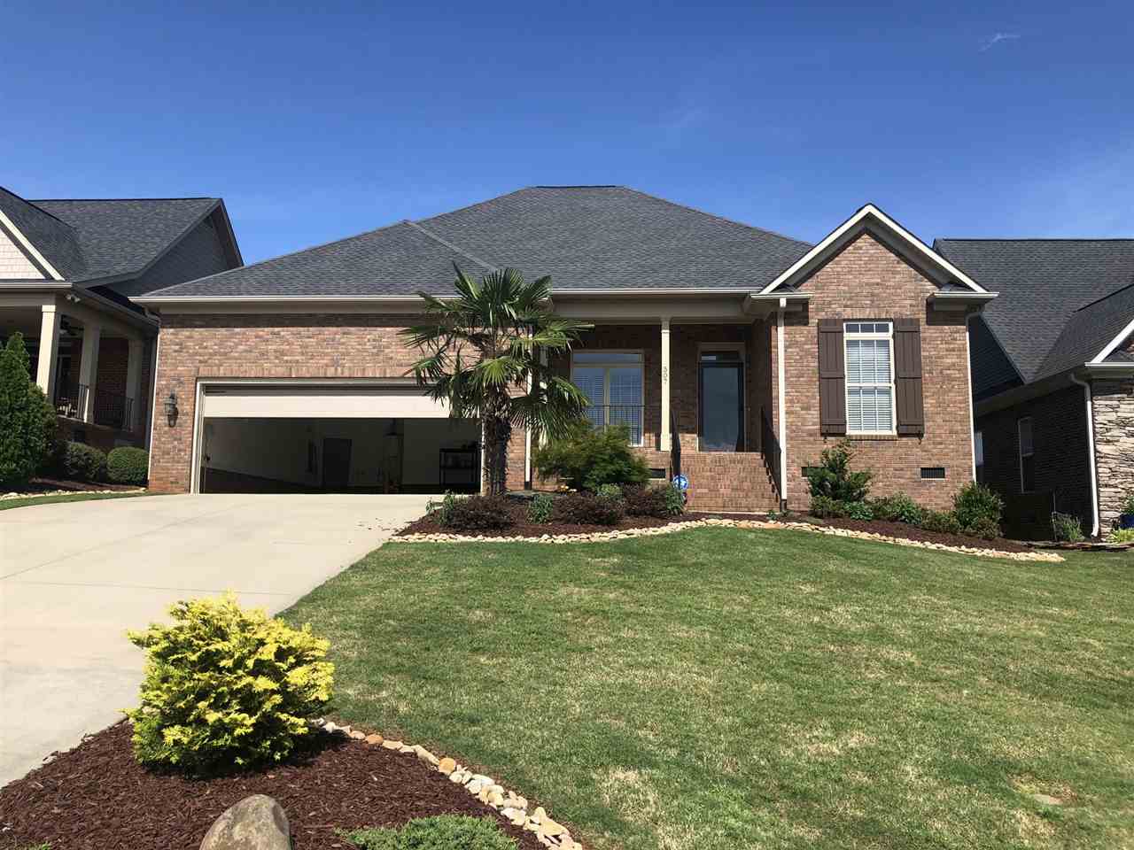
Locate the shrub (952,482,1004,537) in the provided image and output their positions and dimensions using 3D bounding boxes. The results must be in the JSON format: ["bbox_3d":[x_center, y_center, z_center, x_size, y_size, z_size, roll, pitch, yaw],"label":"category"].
[{"bbox_3d":[6.921,1.426,15.461,0.866,0.923,0.823,0,-8,3],"label":"shrub"}]

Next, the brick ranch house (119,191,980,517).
[{"bbox_3d":[0.137,-1.926,23.806,15.900,8.950,14.000,0,-8,4],"label":"brick ranch house"}]

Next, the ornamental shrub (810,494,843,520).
[{"bbox_3d":[4.395,1.395,15.613,0.573,0.421,0.544,0,-8,3],"label":"ornamental shrub"}]

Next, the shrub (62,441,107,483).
[{"bbox_3d":[-10.427,0.805,19.843,0.864,0.906,0.900,0,-8,4],"label":"shrub"}]

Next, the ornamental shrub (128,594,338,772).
[{"bbox_3d":[-1.606,1.183,4.367,0.928,0.746,0.920,0,-8,4],"label":"ornamental shrub"}]

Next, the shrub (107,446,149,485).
[{"bbox_3d":[-9.451,0.896,19.849,1.016,0.856,1.016,0,-8,3],"label":"shrub"}]

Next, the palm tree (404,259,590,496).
[{"bbox_3d":[-1.115,-0.596,14.516,3.028,3.957,3.028,0,-8,3],"label":"palm tree"}]

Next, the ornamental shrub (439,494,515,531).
[{"bbox_3d":[-1.085,1.054,10.944,0.905,0.447,0.850,0,-8,4],"label":"ornamental shrub"}]

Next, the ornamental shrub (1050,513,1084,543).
[{"bbox_3d":[9.723,1.990,17.834,0.606,0.585,0.600,0,-8,4],"label":"ornamental shrub"}]

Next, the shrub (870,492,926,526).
[{"bbox_3d":[5.336,1.350,14.754,0.858,0.520,0.850,0,-8,4],"label":"shrub"}]

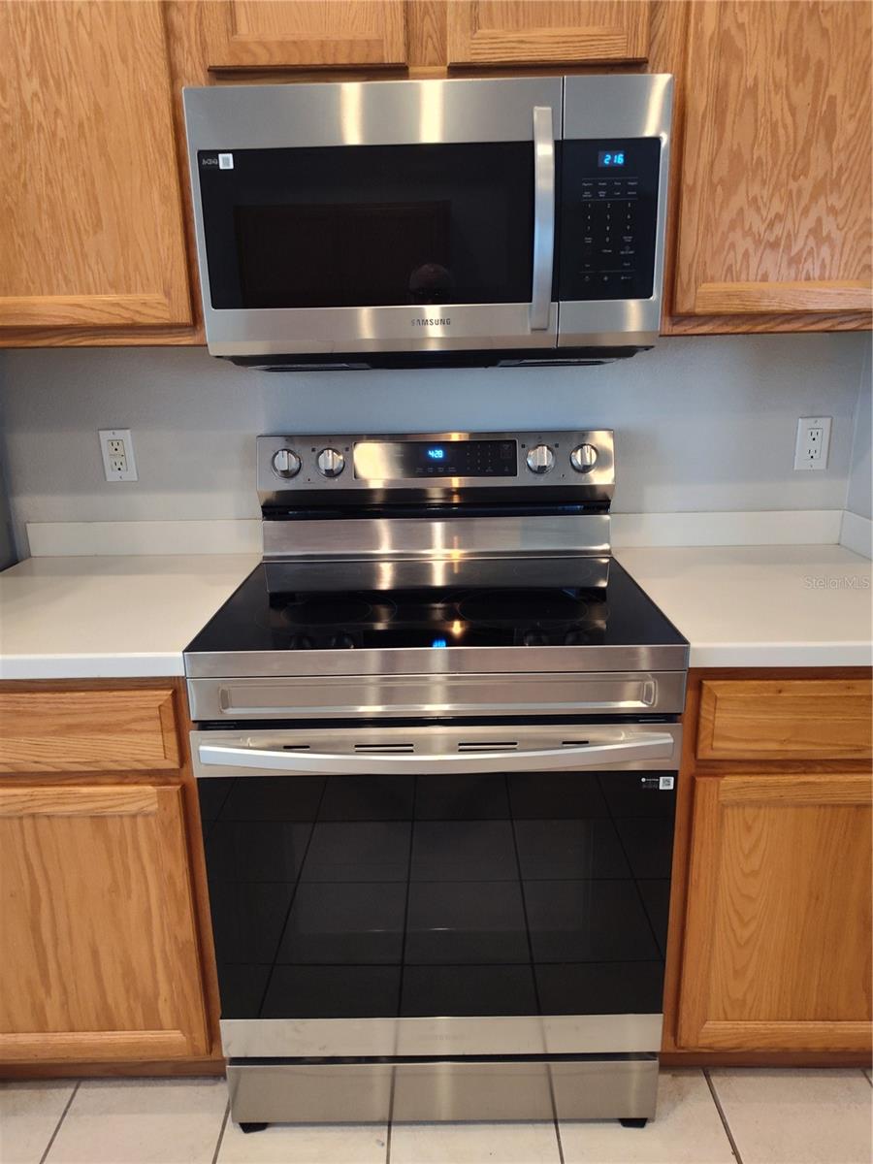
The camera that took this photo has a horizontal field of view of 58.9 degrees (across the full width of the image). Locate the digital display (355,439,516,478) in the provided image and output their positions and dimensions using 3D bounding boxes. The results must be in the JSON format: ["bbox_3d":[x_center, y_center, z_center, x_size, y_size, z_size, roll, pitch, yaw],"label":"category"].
[{"bbox_3d":[-0.002,-0.260,1.645,0.342,0.081,0.015,-1,-1,1],"label":"digital display"}]

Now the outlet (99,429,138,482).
[{"bbox_3d":[-0.708,-0.281,1.723,0.071,0.115,0.009,-1,16,1],"label":"outlet"}]

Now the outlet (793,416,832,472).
[{"bbox_3d":[0.831,-0.304,1.707,0.071,0.115,0.009,-1,16,1],"label":"outlet"}]

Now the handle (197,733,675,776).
[{"bbox_3d":[0.001,0.261,1.157,0.720,0.033,0.055,-1,16,1],"label":"handle"}]

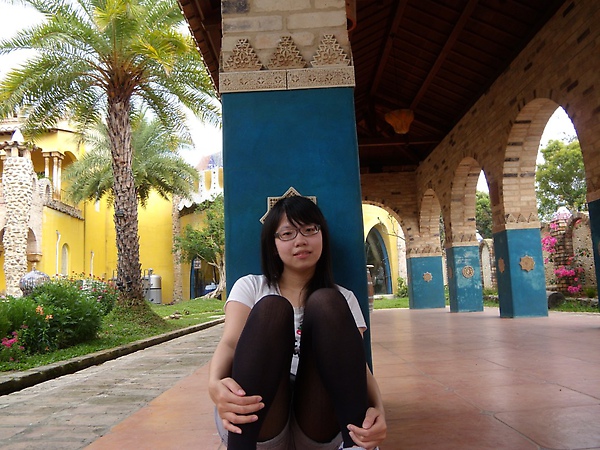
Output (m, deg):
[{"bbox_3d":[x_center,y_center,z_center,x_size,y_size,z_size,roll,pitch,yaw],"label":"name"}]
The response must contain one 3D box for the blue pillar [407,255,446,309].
[{"bbox_3d":[3.016,1.389,11.639,0.729,1.200,0.456,-2,-8,0],"label":"blue pillar"}]

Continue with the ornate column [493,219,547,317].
[{"bbox_3d":[3.109,0.694,6.860,0.472,1.200,0.464,-2,-8,0],"label":"ornate column"}]

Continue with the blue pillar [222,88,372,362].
[{"bbox_3d":[-0.016,0.120,1.996,0.502,1.200,0.492,-2,-8,0],"label":"blue pillar"}]

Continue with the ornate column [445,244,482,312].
[{"bbox_3d":[3.119,1.034,9.211,0.470,1.200,0.466,-2,-8,0],"label":"ornate column"}]

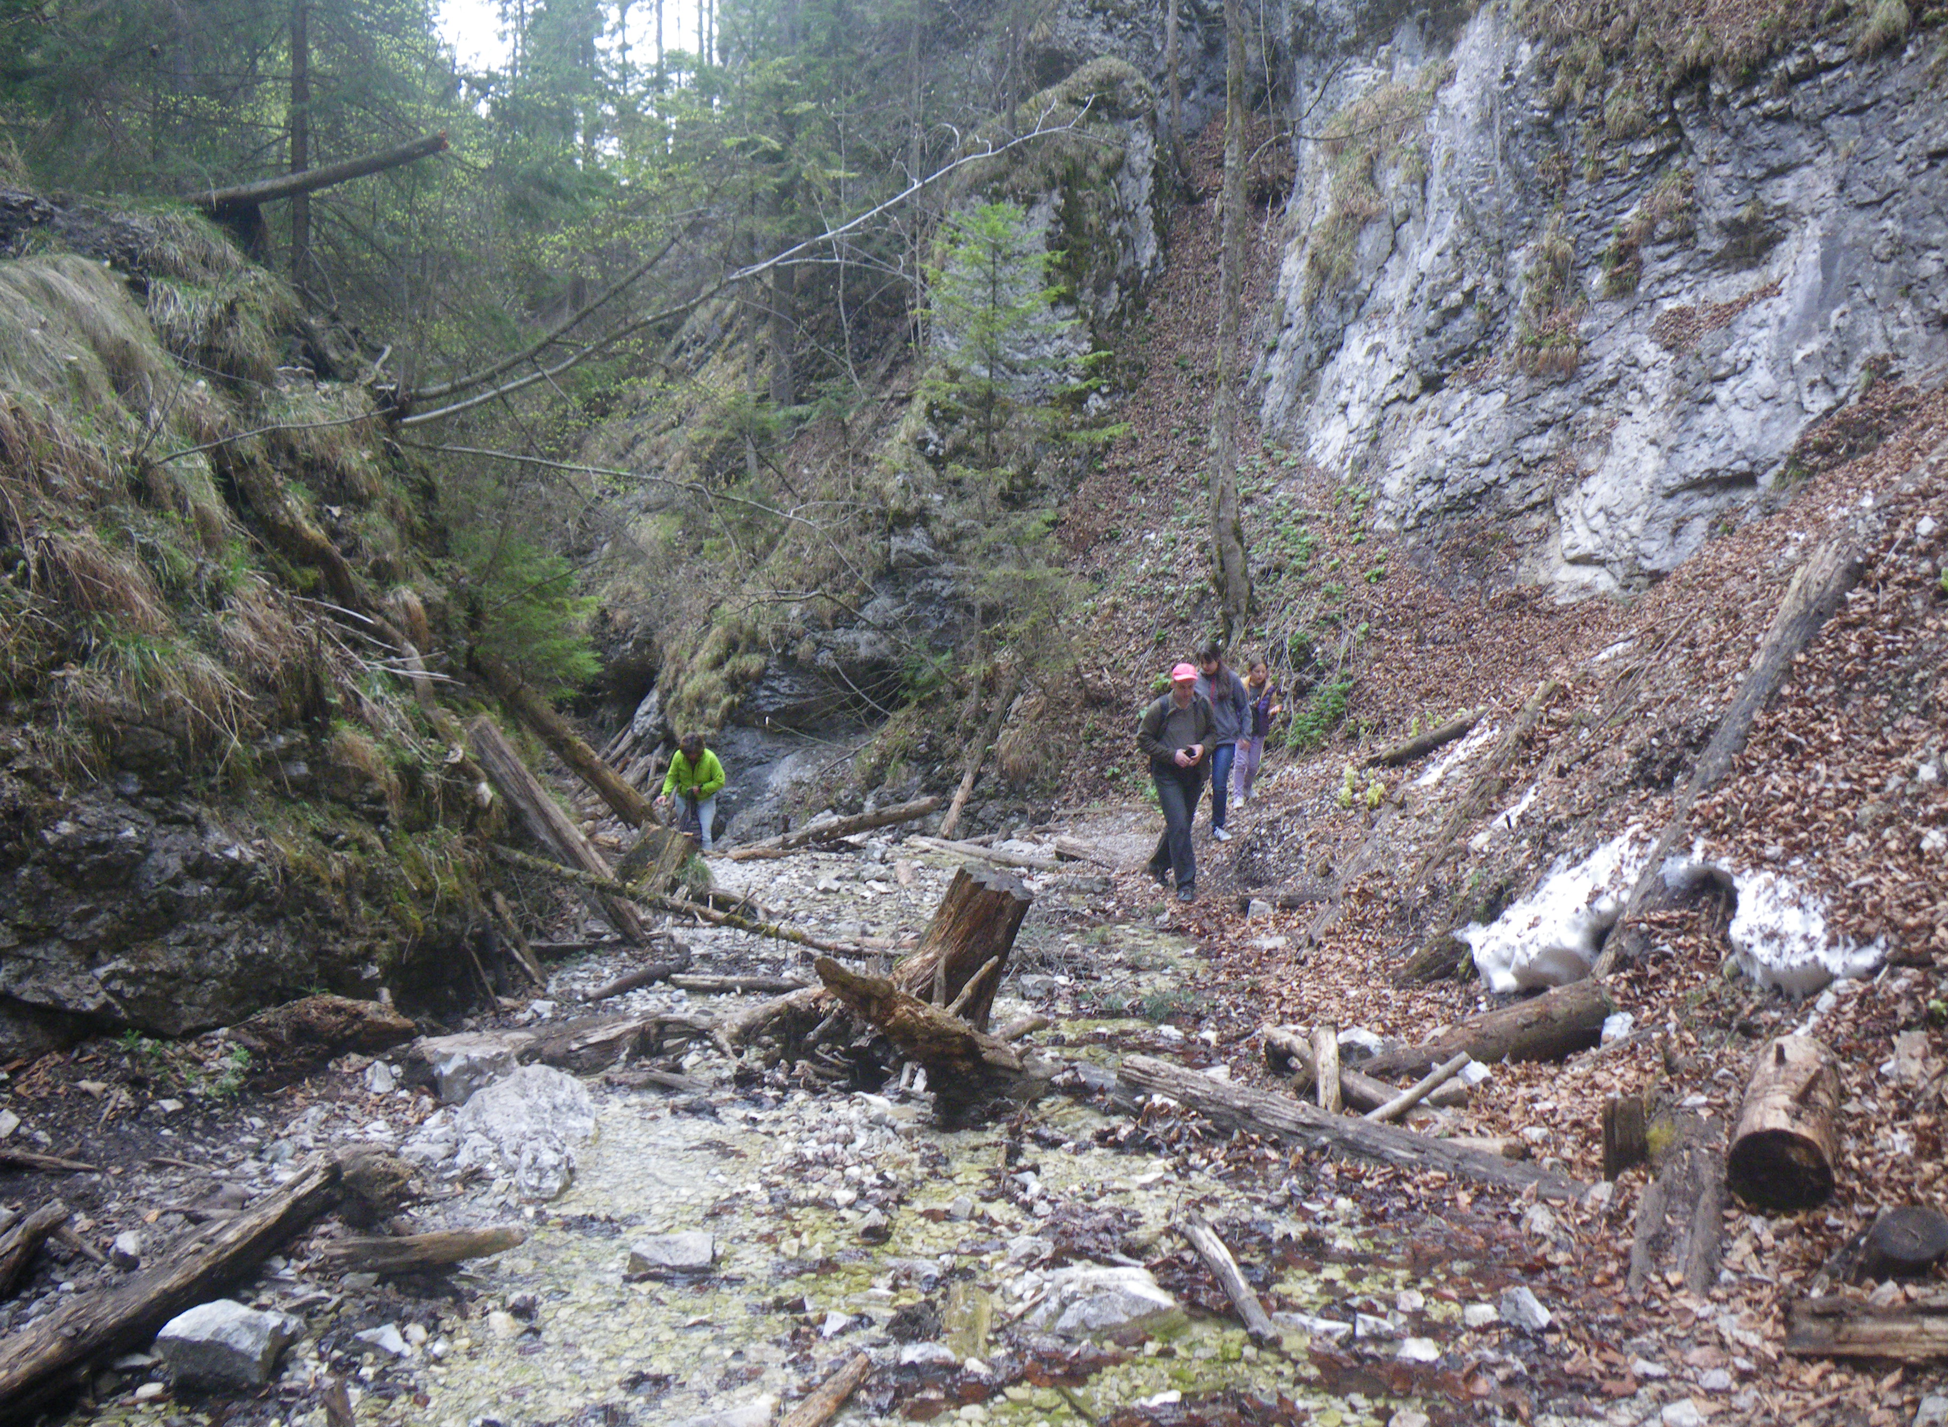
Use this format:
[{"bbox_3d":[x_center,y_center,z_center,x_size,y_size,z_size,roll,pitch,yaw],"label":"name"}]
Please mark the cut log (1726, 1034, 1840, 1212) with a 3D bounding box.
[{"bbox_3d":[2.390,1.165,4.611,0.290,0.290,0.740,0,12,31],"label":"cut log"}]

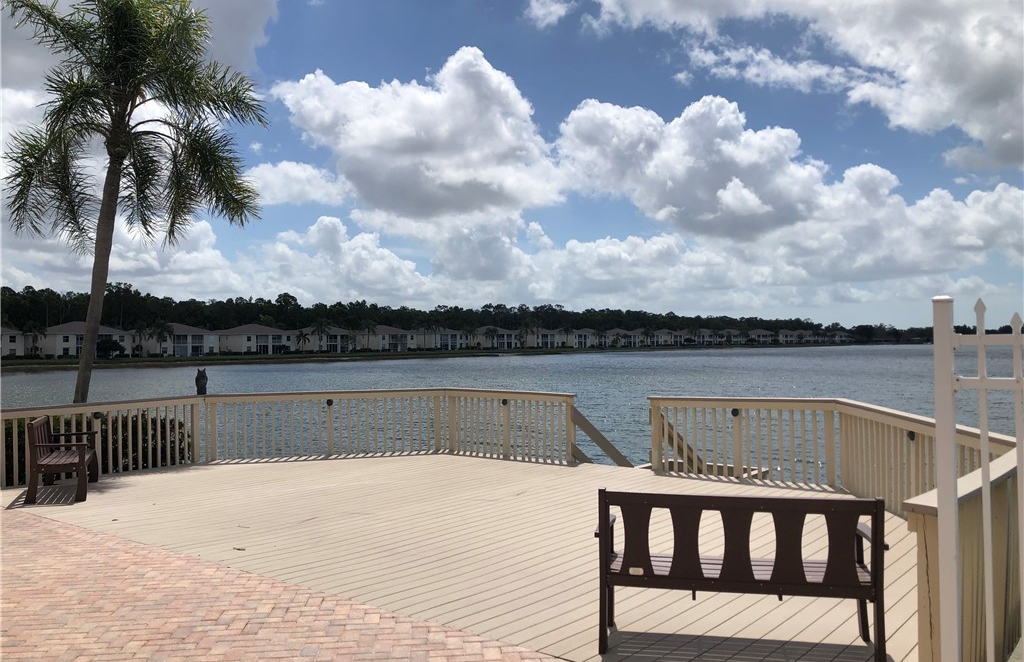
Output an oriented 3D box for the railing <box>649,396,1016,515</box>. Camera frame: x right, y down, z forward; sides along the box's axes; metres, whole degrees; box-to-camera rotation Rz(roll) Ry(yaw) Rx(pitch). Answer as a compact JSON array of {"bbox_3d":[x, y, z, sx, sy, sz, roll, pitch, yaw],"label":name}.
[{"bbox_3d":[3.240,1.313,8.453,2.050,0.990,5.830,-1,-1,-10],"label":"railing"}]

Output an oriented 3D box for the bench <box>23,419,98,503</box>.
[{"bbox_3d":[-5.408,1.511,10.058,0.620,0.900,1.530,0,-1,-21],"label":"bench"}]

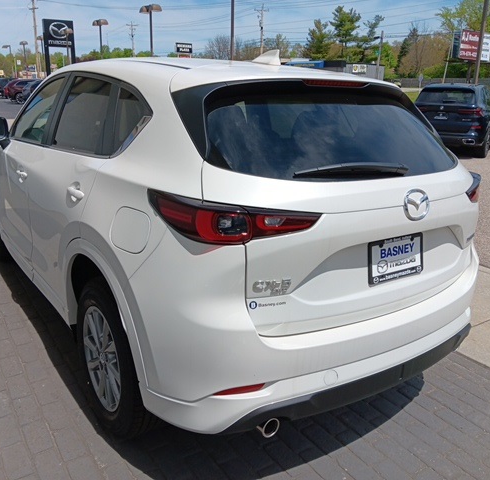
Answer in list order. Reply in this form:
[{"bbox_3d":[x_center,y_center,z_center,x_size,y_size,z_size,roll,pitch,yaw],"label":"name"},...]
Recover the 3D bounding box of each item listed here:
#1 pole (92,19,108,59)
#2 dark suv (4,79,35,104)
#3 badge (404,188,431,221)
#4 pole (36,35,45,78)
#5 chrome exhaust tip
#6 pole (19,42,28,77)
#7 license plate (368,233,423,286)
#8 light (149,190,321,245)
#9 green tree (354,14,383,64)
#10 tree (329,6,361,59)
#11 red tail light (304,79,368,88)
[{"bbox_3d":[-11.872,-14.834,40.151,1.200,6.600,0.500,-11,21,-34],"label":"pole"},{"bbox_3d":[-15.013,-10.791,34.953,4.900,1.720,1.950,-12,22,-36],"label":"dark suv"},{"bbox_3d":[0.604,-0.123,1.688,0.144,0.114,0.022,-10,21,-34],"label":"badge"},{"bbox_3d":[-23.255,-20.065,55.685,1.150,6.600,0.500,-11,21,-34],"label":"pole"},{"bbox_3d":[0.069,0.685,1.825,0.080,0.080,0.110,-11,21,-34],"label":"chrome exhaust tip"},{"bbox_3d":[-28.951,-22.791,63.800,1.100,6.600,0.500,-11,21,-34],"label":"pole"},{"bbox_3d":[0.580,0.069,1.822,0.316,0.163,0.020,-11,11,-34],"label":"license plate"},{"bbox_3d":[-0.024,-0.082,1.515,0.455,0.145,0.330,-8,20,-28],"label":"light"},{"bbox_3d":[23.832,-35.696,93.398,6.000,14.819,6.000,1,18,0],"label":"green tree"},{"bbox_3d":[18.808,-36.412,93.201,6.300,16.101,6.300,1,18,0],"label":"tree"},{"bbox_3d":[0.370,-0.624,1.936,0.365,0.032,0.040,-11,21,-34],"label":"red tail light"}]

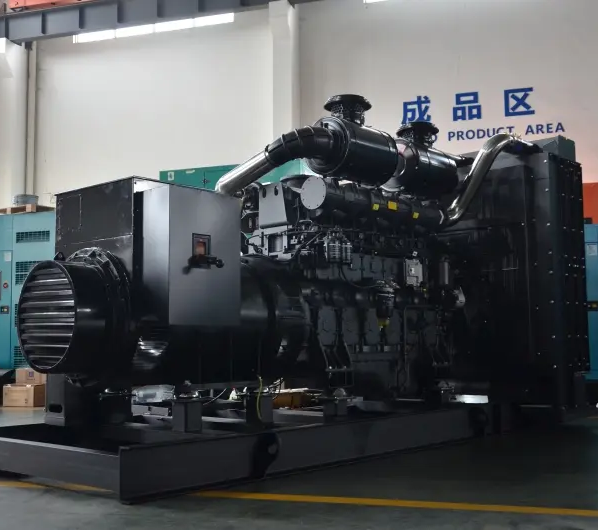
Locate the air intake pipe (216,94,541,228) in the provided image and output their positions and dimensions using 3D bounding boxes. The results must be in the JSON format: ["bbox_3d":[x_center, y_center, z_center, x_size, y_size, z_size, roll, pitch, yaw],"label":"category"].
[{"bbox_3d":[0.873,-0.823,6.697,0.731,0.924,4.004,-5,-7,42],"label":"air intake pipe"}]

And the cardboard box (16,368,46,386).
[{"bbox_3d":[-3.258,1.379,9.917,0.390,0.200,0.280,-1,-5,7],"label":"cardboard box"}]

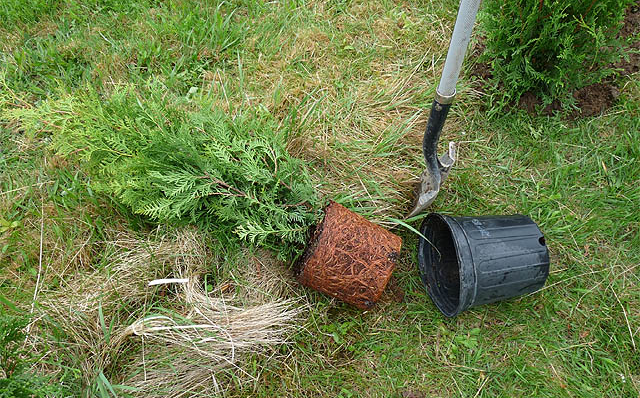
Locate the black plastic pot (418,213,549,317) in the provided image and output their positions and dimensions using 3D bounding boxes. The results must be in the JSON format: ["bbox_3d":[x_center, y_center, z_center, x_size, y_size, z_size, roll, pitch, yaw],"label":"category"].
[{"bbox_3d":[0.354,0.128,1.085,0.205,0.220,0.220,-7,60,-9],"label":"black plastic pot"}]

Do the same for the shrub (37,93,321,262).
[{"bbox_3d":[-0.364,-0.064,1.209,0.783,0.210,0.290,18,62,11],"label":"shrub"}]

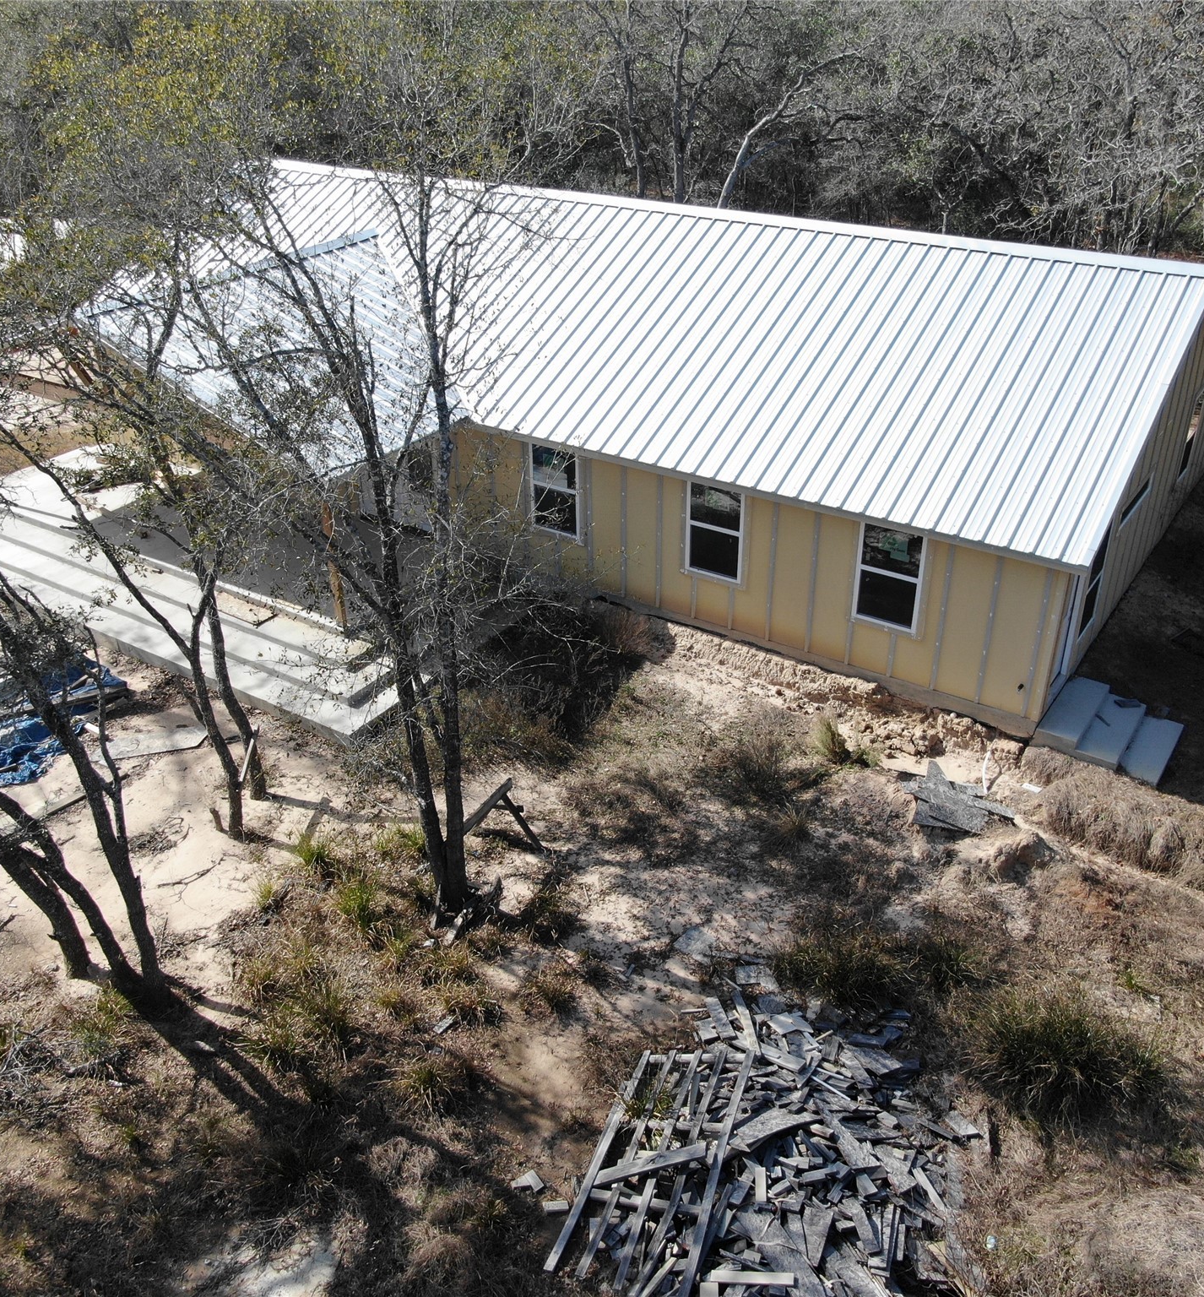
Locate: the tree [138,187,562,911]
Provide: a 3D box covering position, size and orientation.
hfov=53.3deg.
[{"bbox_3d":[-2.192,-0.392,11.631,3.500,7.400,3.300,-1,30,0],"label":"tree"}]

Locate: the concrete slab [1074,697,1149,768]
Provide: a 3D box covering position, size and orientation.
[{"bbox_3d":[6.536,1.083,15.386,0.503,0.160,1.530,19,36,30],"label":"concrete slab"}]

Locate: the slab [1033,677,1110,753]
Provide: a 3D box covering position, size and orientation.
[{"bbox_3d":[6.119,0.833,15.563,0.502,0.170,1.525,19,36,30],"label":"slab"}]

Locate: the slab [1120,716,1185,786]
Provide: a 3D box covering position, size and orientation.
[{"bbox_3d":[6.941,1.339,15.205,0.500,0.150,1.520,19,36,30],"label":"slab"}]

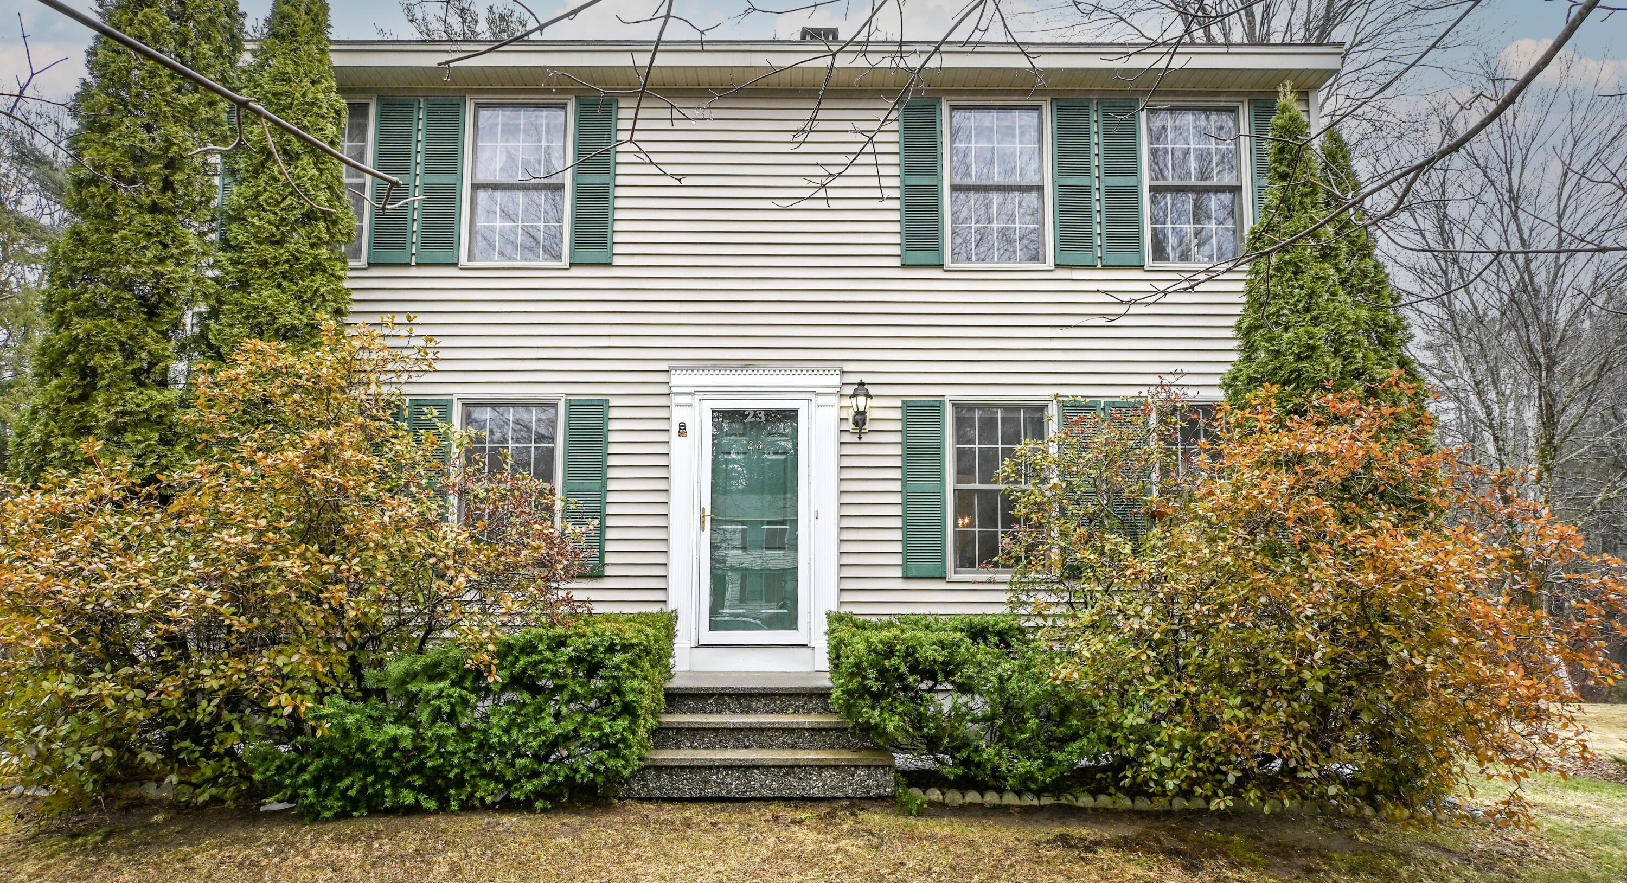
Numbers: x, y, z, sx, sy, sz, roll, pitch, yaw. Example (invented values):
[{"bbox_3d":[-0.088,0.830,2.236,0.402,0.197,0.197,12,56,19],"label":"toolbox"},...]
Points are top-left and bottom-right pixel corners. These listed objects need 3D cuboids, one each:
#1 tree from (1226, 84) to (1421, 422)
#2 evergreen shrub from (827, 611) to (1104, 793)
[{"bbox_3d":[3.909,-0.195,6.272,1.600,5.240,1.300,0,-5,0],"label":"tree"},{"bbox_3d":[1.076,1.836,5.913,1.960,1.080,1.100,0,-5,0],"label":"evergreen shrub"}]

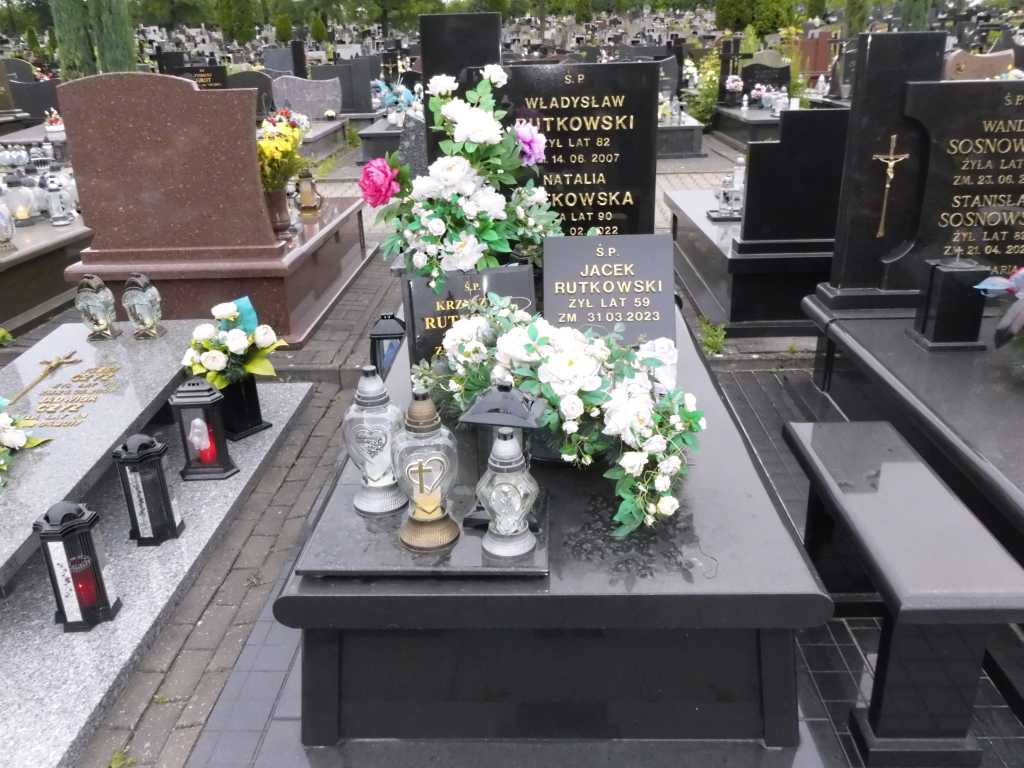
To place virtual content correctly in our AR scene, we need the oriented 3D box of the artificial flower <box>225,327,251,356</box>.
[{"bbox_3d":[-1.056,-0.164,3.186,0.098,0.098,0.080,-9,23,-18],"label":"artificial flower"}]

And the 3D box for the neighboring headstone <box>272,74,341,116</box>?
[{"bbox_3d":[-2.737,-3.848,11.105,0.928,0.542,0.110,-1,22,2],"label":"neighboring headstone"}]

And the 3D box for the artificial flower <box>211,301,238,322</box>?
[{"bbox_3d":[-1.181,-0.302,3.403,0.108,0.084,0.099,-9,23,-18],"label":"artificial flower"}]

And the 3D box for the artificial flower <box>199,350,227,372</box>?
[{"bbox_3d":[-1.149,-0.087,3.188,0.112,0.085,0.085,-10,23,-19],"label":"artificial flower"}]

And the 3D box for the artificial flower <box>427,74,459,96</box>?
[{"bbox_3d":[-0.226,-0.970,2.691,0.104,0.075,0.090,-3,22,-4],"label":"artificial flower"}]

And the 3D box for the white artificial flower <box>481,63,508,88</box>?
[{"bbox_3d":[-0.063,-1.109,2.977,0.099,0.089,0.089,-2,22,0],"label":"white artificial flower"}]

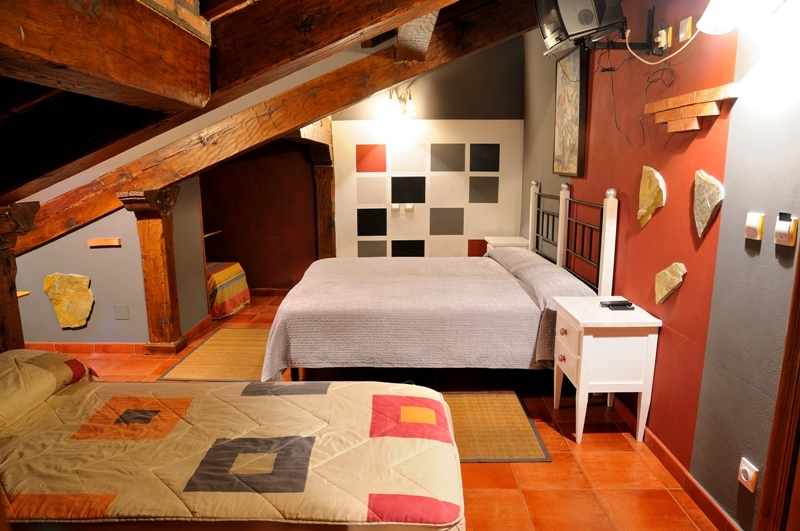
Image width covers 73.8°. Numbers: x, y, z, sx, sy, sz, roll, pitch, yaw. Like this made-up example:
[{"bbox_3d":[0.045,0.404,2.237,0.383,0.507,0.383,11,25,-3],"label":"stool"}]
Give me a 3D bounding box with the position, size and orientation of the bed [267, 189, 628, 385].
[{"bbox_3d":[0.210,0.019,3.907,2.016,1.250,1.803,0,11,1],"label":"bed"}]

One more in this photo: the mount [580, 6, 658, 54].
[{"bbox_3d":[1.058,-1.153,2.611,0.366,0.232,0.142,0,11,1],"label":"mount"}]

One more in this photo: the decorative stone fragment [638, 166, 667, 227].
[{"bbox_3d":[1.227,-0.324,2.567,0.033,0.298,0.256,0,11,1],"label":"decorative stone fragment"}]

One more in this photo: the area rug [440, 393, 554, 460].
[{"bbox_3d":[0.145,0.853,2.911,1.163,0.010,0.784,0,11,1],"label":"area rug"}]

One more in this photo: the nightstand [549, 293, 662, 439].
[{"bbox_3d":[1.058,0.539,2.849,0.388,0.640,0.504,0,11,1],"label":"nightstand"}]

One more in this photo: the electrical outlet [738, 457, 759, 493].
[{"bbox_3d":[1.232,0.740,1.878,0.016,0.089,0.087,0,11,1],"label":"electrical outlet"}]

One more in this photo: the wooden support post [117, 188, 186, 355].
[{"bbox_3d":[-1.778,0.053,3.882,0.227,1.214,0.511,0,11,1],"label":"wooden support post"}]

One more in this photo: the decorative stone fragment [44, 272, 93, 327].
[{"bbox_3d":[-2.390,0.256,3.871,0.349,0.417,0.037,0,11,1],"label":"decorative stone fragment"}]

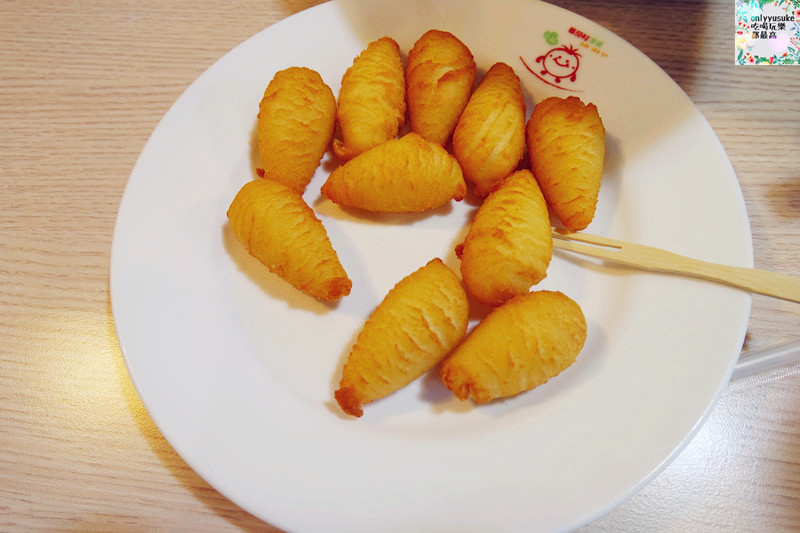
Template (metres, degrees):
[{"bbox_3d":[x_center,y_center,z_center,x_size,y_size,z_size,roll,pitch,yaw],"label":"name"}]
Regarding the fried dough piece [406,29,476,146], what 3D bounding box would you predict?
[{"bbox_3d":[0.018,-0.080,0.242,0.032,0.029,0.061,0,78,5],"label":"fried dough piece"}]

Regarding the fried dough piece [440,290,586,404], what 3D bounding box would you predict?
[{"bbox_3d":[0.043,0.030,0.198,0.059,0.029,0.032,-26,67,-7],"label":"fried dough piece"}]

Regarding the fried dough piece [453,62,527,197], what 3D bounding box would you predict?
[{"bbox_3d":[0.040,-0.061,0.237,0.031,0.028,0.067,8,72,8],"label":"fried dough piece"}]

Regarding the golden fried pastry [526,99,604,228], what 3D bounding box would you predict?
[{"bbox_3d":[0.070,-0.045,0.228,0.031,0.028,0.065,1,66,5],"label":"golden fried pastry"}]

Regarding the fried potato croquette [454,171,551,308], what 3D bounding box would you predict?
[{"bbox_3d":[0.043,-0.013,0.216,0.034,0.030,0.063,16,68,11],"label":"fried potato croquette"}]

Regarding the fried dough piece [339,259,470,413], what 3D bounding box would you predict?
[{"bbox_3d":[0.002,0.026,0.203,0.033,0.029,0.071,30,72,16],"label":"fried dough piece"}]

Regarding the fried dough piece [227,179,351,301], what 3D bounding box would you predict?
[{"bbox_3d":[-0.047,-0.011,0.224,0.032,0.029,0.069,-42,69,-13],"label":"fried dough piece"}]

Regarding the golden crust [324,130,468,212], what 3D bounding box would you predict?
[{"bbox_3d":[-0.003,-0.041,0.232,0.063,0.031,0.034,-3,66,3],"label":"golden crust"}]

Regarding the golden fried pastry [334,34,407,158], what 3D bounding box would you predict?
[{"bbox_3d":[-0.013,-0.078,0.247,0.030,0.027,0.065,11,75,9],"label":"golden fried pastry"}]

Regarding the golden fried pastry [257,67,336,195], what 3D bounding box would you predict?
[{"bbox_3d":[-0.047,-0.063,0.245,0.034,0.031,0.066,-2,69,4],"label":"golden fried pastry"}]

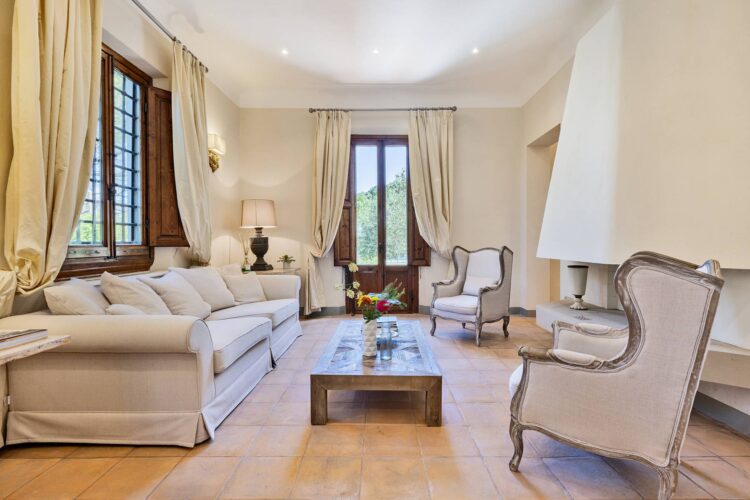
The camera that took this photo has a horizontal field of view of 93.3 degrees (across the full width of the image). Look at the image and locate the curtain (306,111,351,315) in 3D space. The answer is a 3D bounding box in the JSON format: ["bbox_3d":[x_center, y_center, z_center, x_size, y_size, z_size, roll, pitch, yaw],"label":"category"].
[{"bbox_3d":[-0.700,-0.537,5.300,0.660,3.060,0.240,0,0,1],"label":"curtain"}]

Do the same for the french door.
[{"bbox_3d":[0.106,-0.376,5.383,1.480,2.720,0.180,0,1,1],"label":"french door"}]

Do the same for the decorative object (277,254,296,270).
[{"bbox_3d":[-1.294,0.178,5.200,0.260,0.215,0.250,0,0,1],"label":"decorative object"}]

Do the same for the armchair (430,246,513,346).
[{"bbox_3d":[1.149,0.484,4.164,0.800,1.050,0.710,-1,1,-42],"label":"armchair"}]

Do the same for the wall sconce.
[{"bbox_3d":[-2.020,-1.187,4.440,0.180,0.440,0.260,0,0,2],"label":"wall sconce"}]

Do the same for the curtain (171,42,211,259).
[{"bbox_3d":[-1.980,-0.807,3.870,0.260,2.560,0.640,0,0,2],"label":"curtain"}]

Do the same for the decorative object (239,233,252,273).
[{"bbox_3d":[-1.715,0.037,4.740,0.140,0.510,0.130,0,0,1],"label":"decorative object"}]

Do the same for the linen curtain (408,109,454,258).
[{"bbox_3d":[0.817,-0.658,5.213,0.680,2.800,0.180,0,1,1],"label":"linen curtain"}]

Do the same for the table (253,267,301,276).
[{"bbox_3d":[-1.580,0.640,4.980,0.920,0.710,0.860,0,0,1],"label":"table"}]

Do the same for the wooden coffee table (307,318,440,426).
[{"bbox_3d":[0.034,0.883,2.841,0.780,0.300,1.490,0,1,2],"label":"wooden coffee table"}]

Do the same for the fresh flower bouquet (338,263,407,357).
[{"bbox_3d":[-0.029,0.415,2.469,0.480,0.650,0.380,0,1,1],"label":"fresh flower bouquet"}]

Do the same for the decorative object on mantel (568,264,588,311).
[{"bbox_3d":[1.791,0.331,3.136,0.165,0.385,0.165,0,1,1],"label":"decorative object on mantel"}]

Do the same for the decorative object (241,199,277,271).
[{"bbox_3d":[-1.630,-0.210,5.000,0.530,1.000,0.520,0,0,1],"label":"decorative object"}]

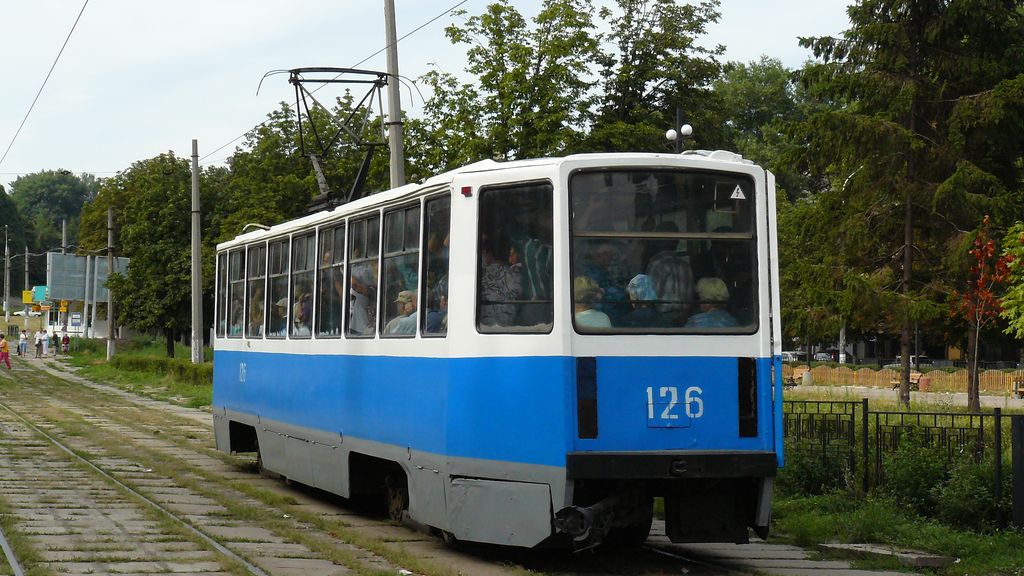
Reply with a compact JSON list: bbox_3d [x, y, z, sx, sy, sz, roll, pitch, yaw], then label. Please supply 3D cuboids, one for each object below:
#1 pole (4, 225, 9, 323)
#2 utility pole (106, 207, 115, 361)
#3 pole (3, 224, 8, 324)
[{"bbox_3d":[-55.604,-1.542,228.000,0.400,10.600,0.400,0,-2,-14],"label":"pole"},{"bbox_3d":[-22.863,-0.256,118.000,0.420,8.800,0.420,0,-2,-11],"label":"utility pole"},{"bbox_3d":[-55.036,-1.467,225.000,0.400,10.500,0.400,0,-1,0],"label":"pole"}]

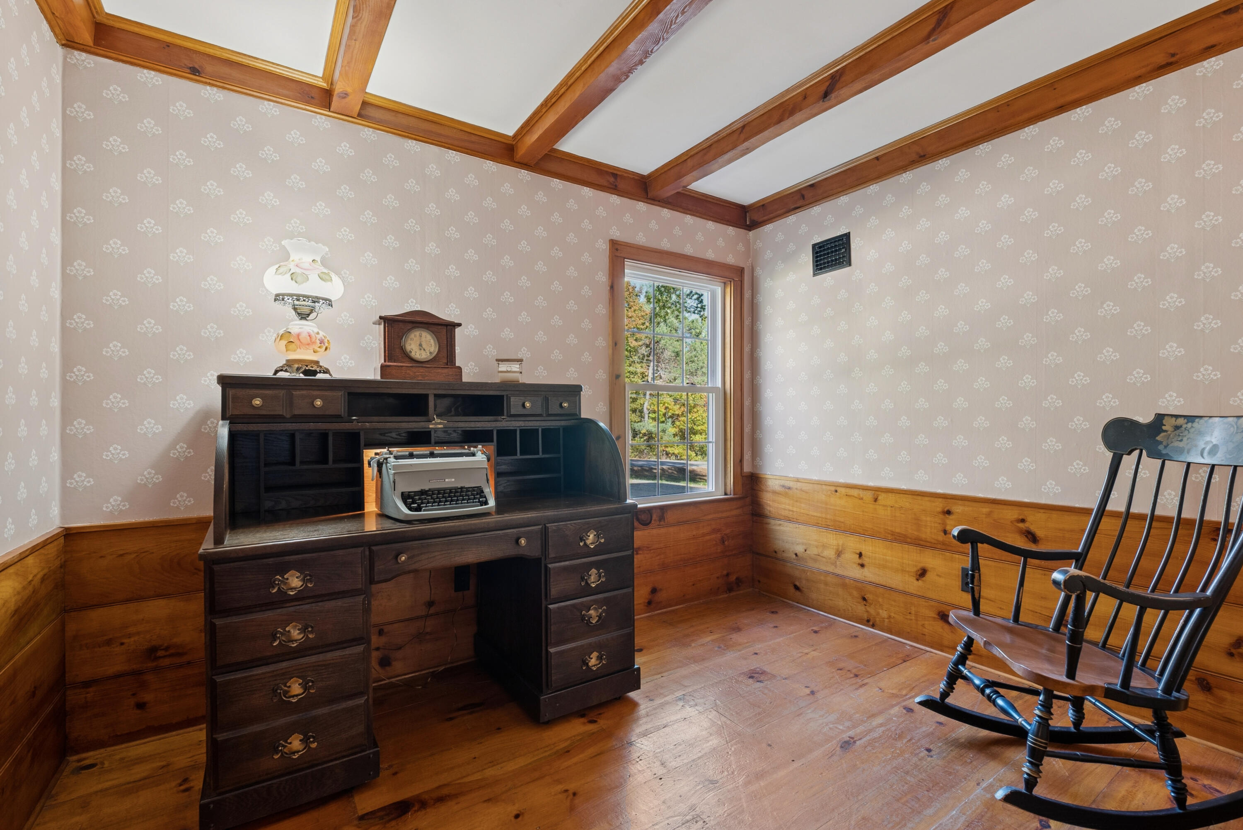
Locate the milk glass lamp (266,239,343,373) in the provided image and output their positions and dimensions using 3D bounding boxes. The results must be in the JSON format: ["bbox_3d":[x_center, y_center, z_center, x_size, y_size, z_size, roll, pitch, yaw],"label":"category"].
[{"bbox_3d":[-1.160,-0.373,2.027,0.256,0.488,0.256,0,0,-34],"label":"milk glass lamp"}]

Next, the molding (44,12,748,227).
[{"bbox_3d":[-0.474,-1.242,2.629,3.153,0.119,0.067,0,0,-34],"label":"molding"}]

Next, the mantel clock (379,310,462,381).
[{"bbox_3d":[-0.825,-0.270,2.246,0.314,0.284,0.139,0,0,-34],"label":"mantel clock"}]

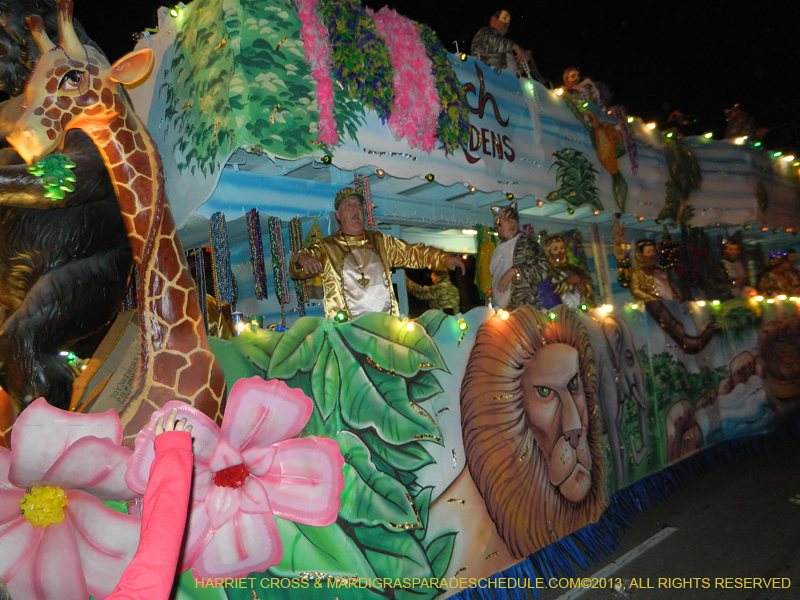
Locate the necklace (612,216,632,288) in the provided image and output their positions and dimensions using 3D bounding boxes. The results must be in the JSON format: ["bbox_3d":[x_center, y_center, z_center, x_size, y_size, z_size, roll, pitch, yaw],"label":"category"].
[{"bbox_3d":[2.226,-0.475,6.473,0.130,0.700,0.110,-1,-13,-44],"label":"necklace"}]

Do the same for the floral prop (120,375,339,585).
[{"bbox_3d":[-0.635,0.690,2.500,0.800,0.750,0.250,-6,-10,-25],"label":"floral prop"}]

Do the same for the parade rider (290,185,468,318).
[{"bbox_3d":[-0.080,0.155,3.931,1.100,1.760,0.500,-6,-10,-23],"label":"parade rider"}]

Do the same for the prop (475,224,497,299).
[{"bbox_3d":[0.761,-0.326,5.626,0.200,0.620,0.150,-1,-13,-44],"label":"prop"}]

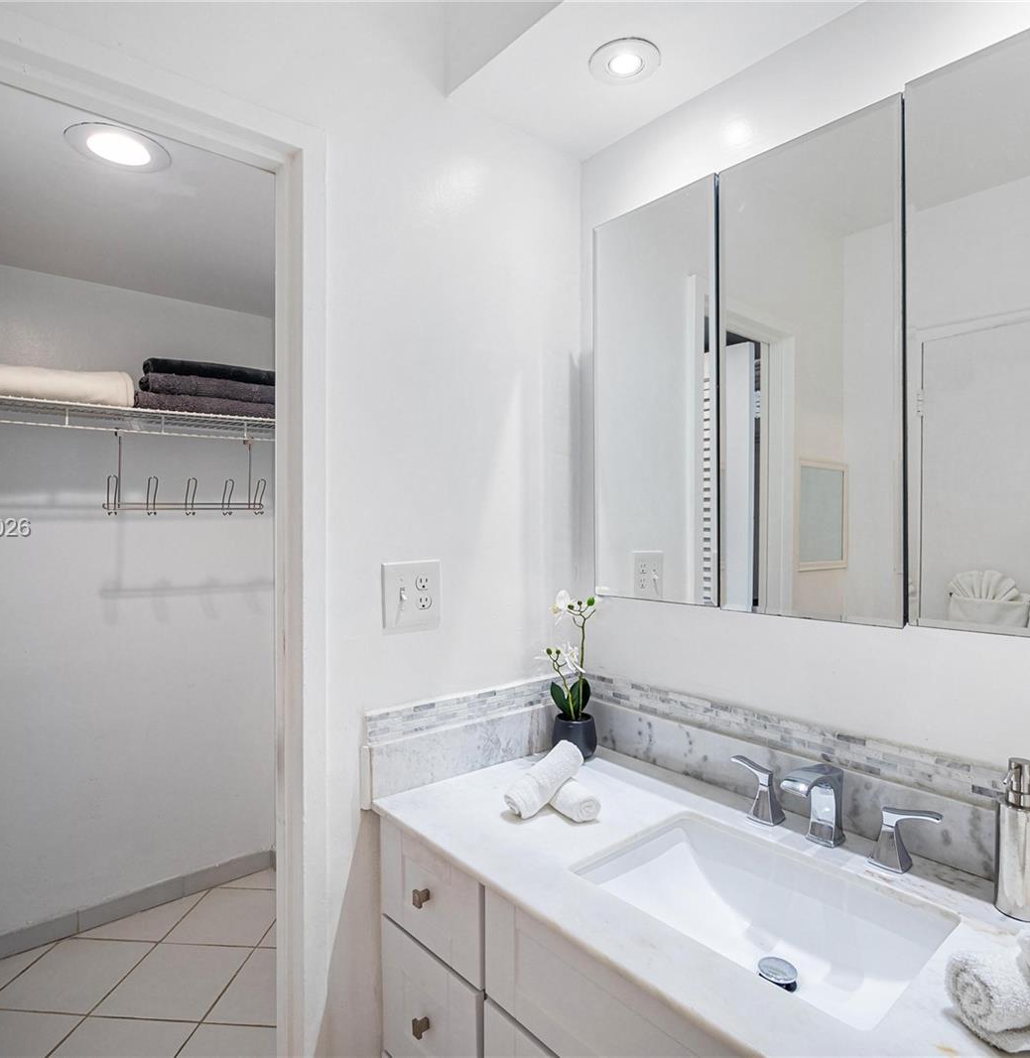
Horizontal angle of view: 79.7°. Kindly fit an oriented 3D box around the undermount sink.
[{"bbox_3d":[0.341,0.601,0.890,0.318,0.160,0.438,0,0,-42],"label":"undermount sink"}]

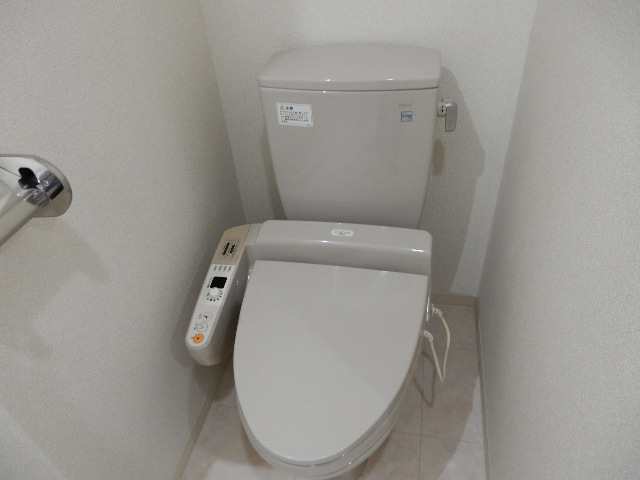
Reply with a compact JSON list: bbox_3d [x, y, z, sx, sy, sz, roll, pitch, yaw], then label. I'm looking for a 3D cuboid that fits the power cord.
[{"bbox_3d":[0.274,0.244,1.075,0.068,0.158,0.120,5,39,12],"label":"power cord"}]

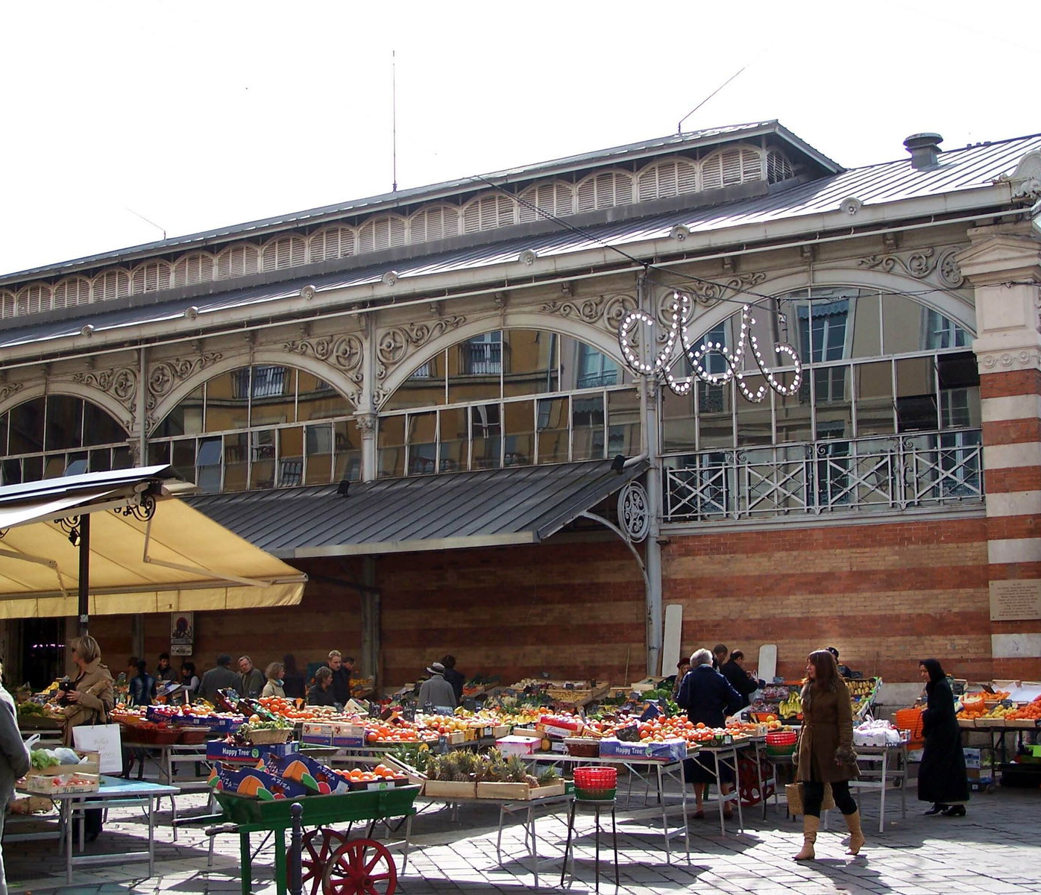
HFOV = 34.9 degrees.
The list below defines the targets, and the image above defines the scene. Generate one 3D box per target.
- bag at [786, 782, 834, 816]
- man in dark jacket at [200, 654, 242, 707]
[{"bbox_3d":[2.353,2.853,13.450,0.390,0.310,0.160,5,-10,-35],"label":"bag"},{"bbox_3d":[-3.840,3.525,21.181,0.550,1.750,0.380,-2,-8,10],"label":"man in dark jacket"}]

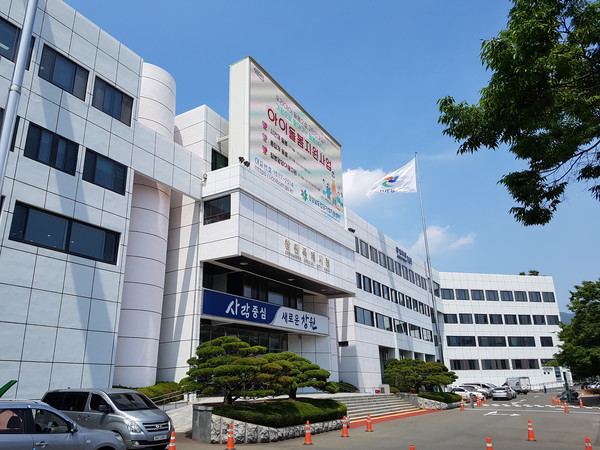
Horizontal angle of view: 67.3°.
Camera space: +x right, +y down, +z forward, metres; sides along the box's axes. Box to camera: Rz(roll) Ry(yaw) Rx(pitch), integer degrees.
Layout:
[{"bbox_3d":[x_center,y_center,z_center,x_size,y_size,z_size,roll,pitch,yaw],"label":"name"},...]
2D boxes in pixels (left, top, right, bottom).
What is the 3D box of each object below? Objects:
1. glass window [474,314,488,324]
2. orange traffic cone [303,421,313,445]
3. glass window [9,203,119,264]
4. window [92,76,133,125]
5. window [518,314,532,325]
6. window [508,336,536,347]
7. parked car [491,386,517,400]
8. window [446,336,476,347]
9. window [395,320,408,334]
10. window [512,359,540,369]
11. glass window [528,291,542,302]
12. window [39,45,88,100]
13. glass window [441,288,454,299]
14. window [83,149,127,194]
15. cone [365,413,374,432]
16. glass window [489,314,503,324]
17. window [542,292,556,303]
[{"bbox_3d":[30.996,16.119,76.924,2.539,1.623,0.150,3,-20,-14],"label":"glass window"},{"bbox_3d":[0.272,6.806,14.790,0.350,0.700,0.350,-3,-20,3],"label":"orange traffic cone"},{"bbox_3d":[-10.577,0.526,20.769,0.200,1.694,5.187,-13,-23,29],"label":"glass window"},{"bbox_3d":[-9.824,-6.450,23.756,0.200,1.796,2.385,-13,-23,28],"label":"window"},{"bbox_3d":[40.399,17.059,80.763,2.538,1.692,0.200,4,-21,-15],"label":"window"},{"bbox_3d":[38.102,20.110,77.394,5.346,1.654,0.150,3,-20,-14],"label":"window"},{"bbox_3d":[24.804,20.418,54.639,1.860,1.460,4.850,-15,-23,32],"label":"parked car"},{"bbox_3d":[22.742,16.401,63.345,4.580,1.374,0.150,4,-20,-16],"label":"window"},{"bbox_3d":[10.825,10.996,48.277,0.150,1.355,4.317,-12,-22,28],"label":"window"},{"bbox_3d":[38.100,23.584,76.113,5.351,1.606,0.150,3,-20,-14],"label":"window"},{"bbox_3d":[43.376,13.313,83.067,2.636,1.855,0.200,4,-21,-15],"label":"glass window"},{"bbox_3d":[-11.599,-7.434,22.238,0.200,1.820,2.399,-13,-23,29],"label":"window"},{"bbox_3d":[21.392,10.048,65.222,2.012,1.515,0.150,4,-20,-16],"label":"glass window"},{"bbox_3d":[-9.479,-2.518,21.983,0.150,1.645,2.375,-13,-23,28],"label":"window"},{"bbox_3d":[2.846,8.077,18.405,0.340,0.710,0.340,-2,-20,0],"label":"cone"},{"bbox_3d":[35.119,16.919,80.630,2.482,1.688,0.200,4,-21,-15],"label":"glass window"},{"bbox_3d":[38.666,11.270,70.053,2.202,1.523,0.150,4,-20,-16],"label":"window"}]

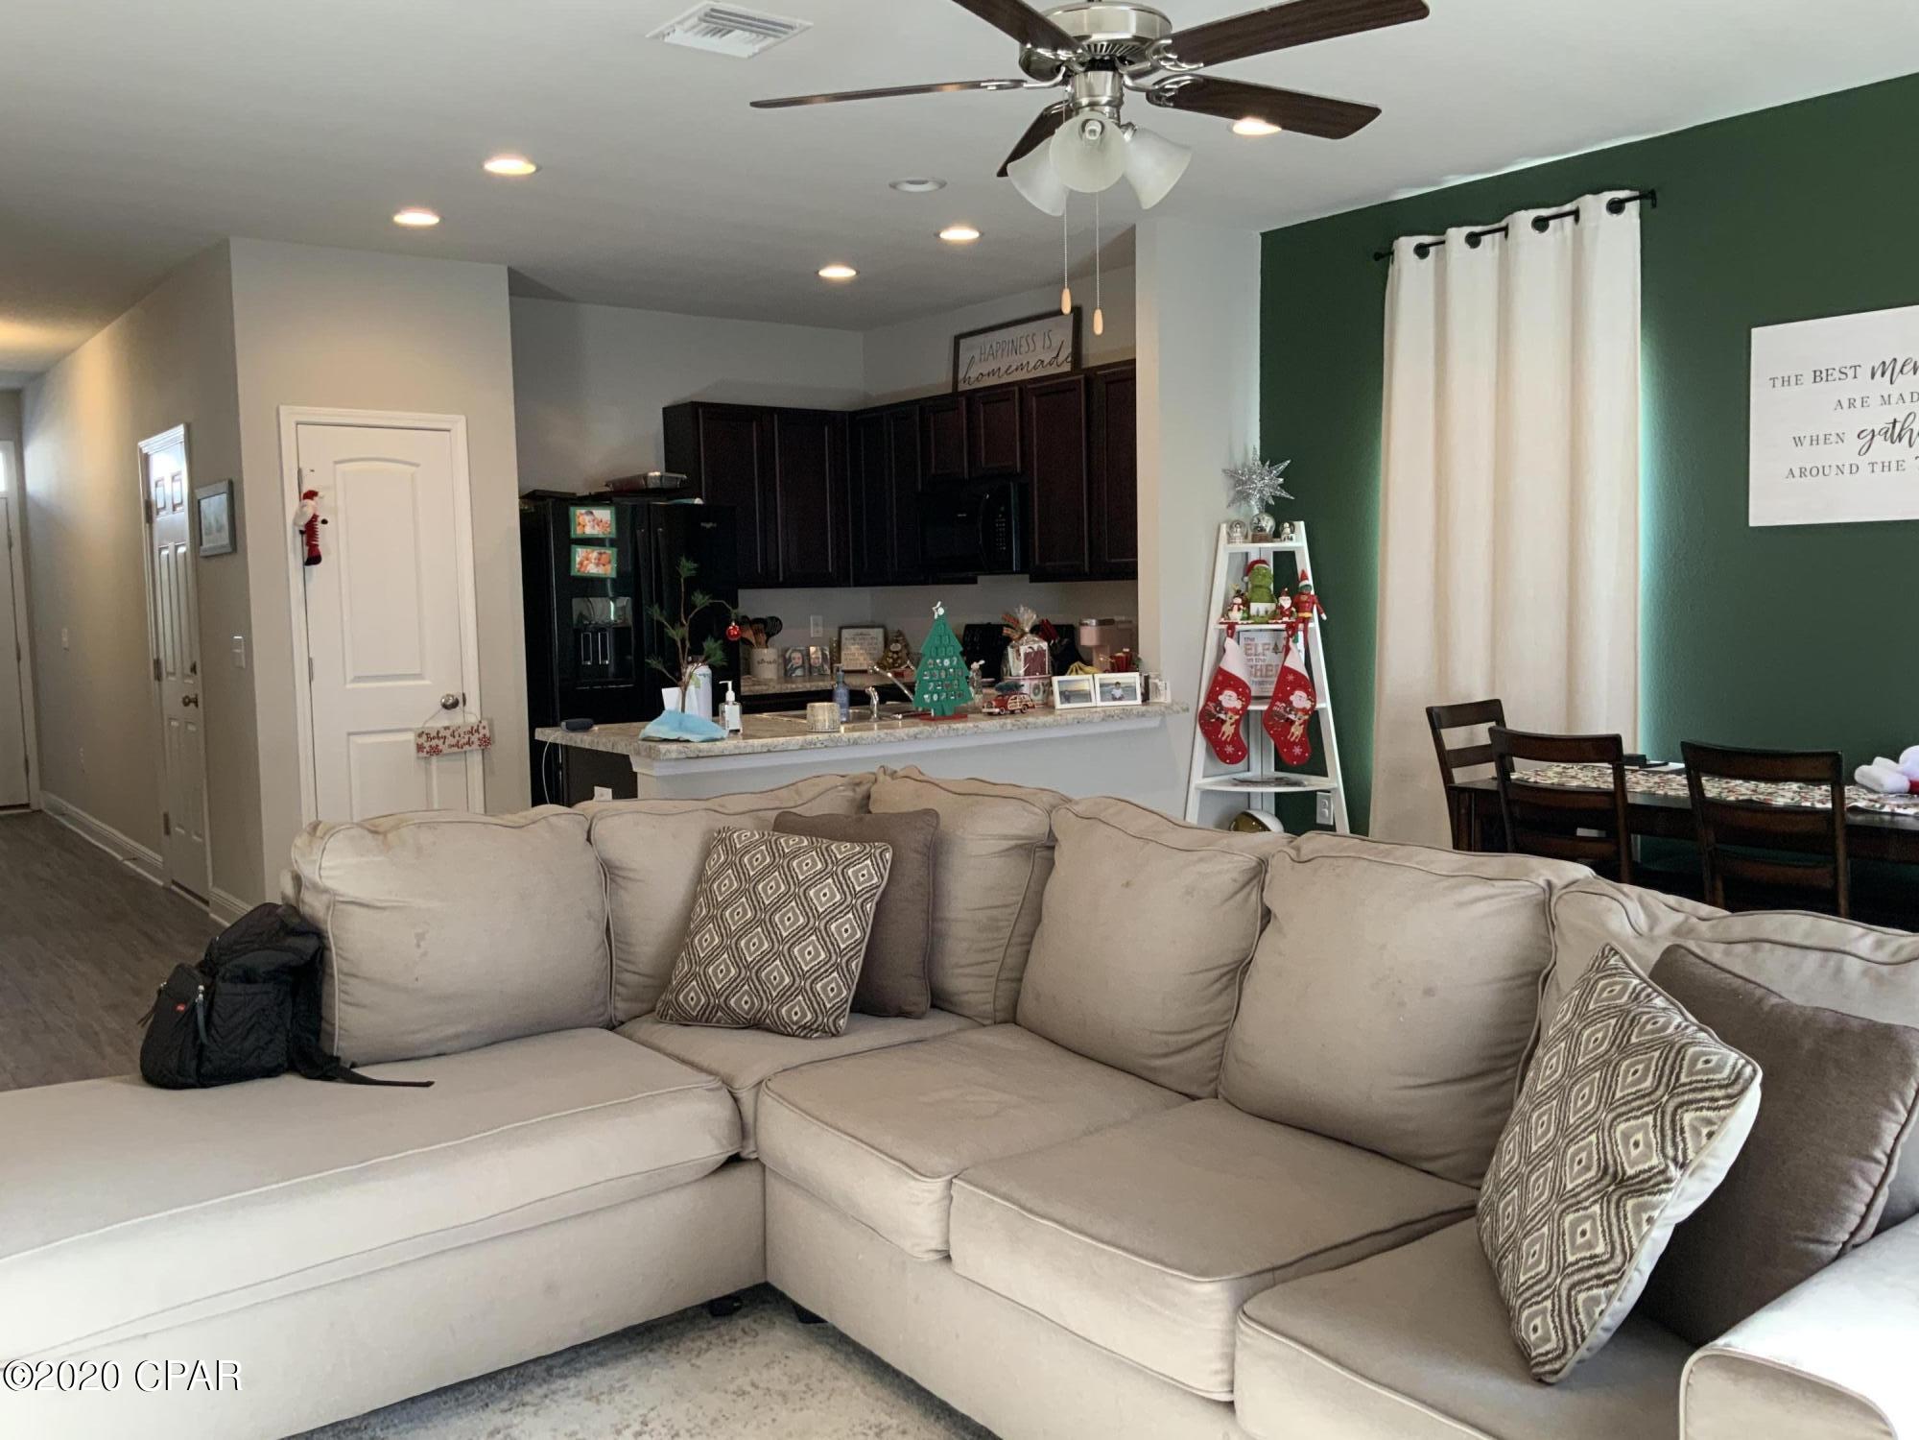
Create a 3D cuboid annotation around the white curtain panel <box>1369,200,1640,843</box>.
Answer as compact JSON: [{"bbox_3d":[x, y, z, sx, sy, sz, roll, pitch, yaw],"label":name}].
[{"bbox_3d":[1.831,-0.440,5.452,0.110,2.450,1.040,-5,6,-37],"label":"white curtain panel"}]

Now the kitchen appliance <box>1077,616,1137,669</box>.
[{"bbox_3d":[0.665,-0.261,6.741,0.280,0.310,0.125,-5,6,-37],"label":"kitchen appliance"}]

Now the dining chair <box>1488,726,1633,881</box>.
[{"bbox_3d":[1.751,0.496,4.371,0.530,0.965,0.440,-5,6,-40],"label":"dining chair"}]

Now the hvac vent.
[{"bbox_3d":[-0.561,-1.666,3.917,0.300,0.030,0.300,-5,6,-37],"label":"hvac vent"}]

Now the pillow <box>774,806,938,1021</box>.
[{"bbox_3d":[-0.226,0.426,3.530,0.420,0.440,0.140,1,-12,23],"label":"pillow"}]

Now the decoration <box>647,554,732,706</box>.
[{"bbox_3d":[-0.861,-0.268,5.170,0.260,0.500,0.210,-5,6,-37],"label":"decoration"}]

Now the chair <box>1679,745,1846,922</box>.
[{"bbox_3d":[2.077,0.523,3.932,0.520,0.955,0.430,-5,6,-37],"label":"chair"}]

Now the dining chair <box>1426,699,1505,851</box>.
[{"bbox_3d":[1.801,0.438,5.040,0.430,0.955,0.520,-5,6,-37],"label":"dining chair"}]

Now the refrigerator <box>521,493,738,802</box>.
[{"bbox_3d":[-1.554,-0.084,7.292,0.890,1.770,0.820,-5,6,-37],"label":"refrigerator"}]

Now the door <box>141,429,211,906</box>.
[{"bbox_3d":[-3.543,-0.226,7.330,0.060,2.060,0.830,-5,6,-37],"label":"door"}]

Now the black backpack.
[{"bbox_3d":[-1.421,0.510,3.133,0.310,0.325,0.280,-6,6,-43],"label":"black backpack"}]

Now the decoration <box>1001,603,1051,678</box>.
[{"bbox_3d":[0.254,-0.291,6.050,0.160,0.280,0.140,-5,6,-37],"label":"decoration"}]

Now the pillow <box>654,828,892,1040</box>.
[{"bbox_3d":[-0.406,0.465,3.579,0.450,0.450,0.160,6,-27,13],"label":"pillow"}]

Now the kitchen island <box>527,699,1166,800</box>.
[{"bbox_3d":[-0.254,0.444,5.699,2.210,0.935,0.880,-5,6,-37],"label":"kitchen island"}]

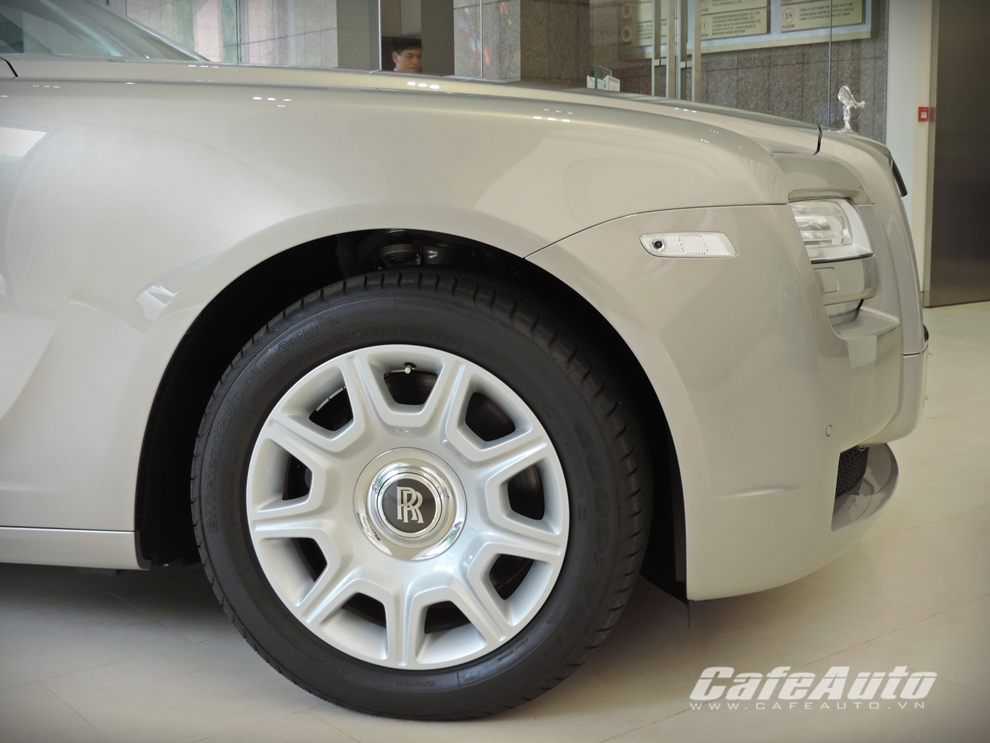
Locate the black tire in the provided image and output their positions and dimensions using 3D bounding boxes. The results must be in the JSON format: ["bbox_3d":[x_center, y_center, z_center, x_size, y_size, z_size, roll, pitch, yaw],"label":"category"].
[{"bbox_3d":[-0.118,0.195,2.194,0.737,0.731,0.262,2,9,11],"label":"black tire"}]

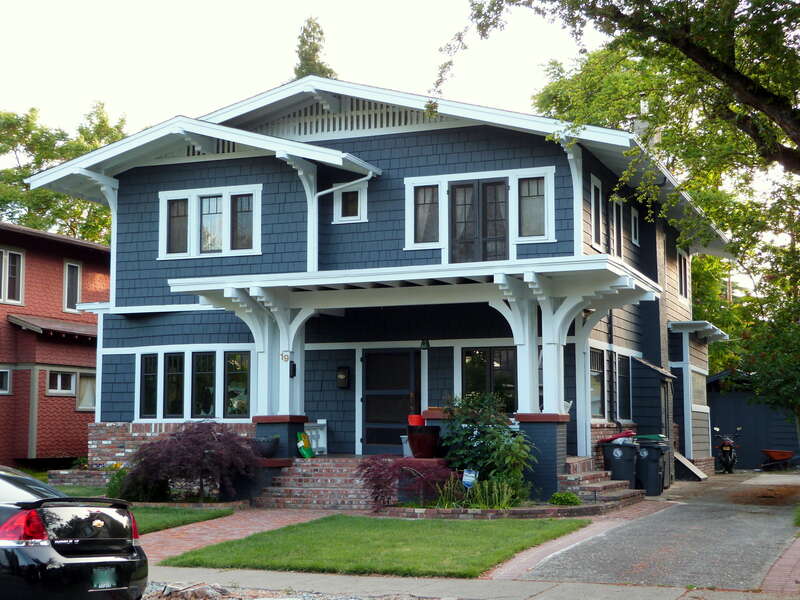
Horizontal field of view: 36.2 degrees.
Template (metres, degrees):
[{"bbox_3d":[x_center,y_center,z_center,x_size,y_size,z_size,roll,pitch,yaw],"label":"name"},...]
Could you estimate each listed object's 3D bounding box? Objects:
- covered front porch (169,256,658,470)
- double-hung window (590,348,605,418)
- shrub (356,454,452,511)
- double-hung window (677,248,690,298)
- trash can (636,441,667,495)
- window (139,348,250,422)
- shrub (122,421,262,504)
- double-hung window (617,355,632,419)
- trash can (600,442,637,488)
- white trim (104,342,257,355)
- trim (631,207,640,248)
[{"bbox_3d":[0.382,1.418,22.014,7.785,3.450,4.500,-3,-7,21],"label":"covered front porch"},{"bbox_3d":[3.720,1.592,22.987,0.130,1.287,1.260,-3,-7,21],"label":"double-hung window"},{"bbox_3d":[0.074,3.010,20.200,1.420,0.880,1.100,-2,-6,21],"label":"shrub"},{"bbox_3d":[7.868,-0.693,33.842,0.140,1.068,2.144,-3,-7,21],"label":"double-hung window"},{"bbox_3d":[4.635,3.044,22.425,0.500,1.040,0.600,-2,-6,21],"label":"trash can"},{"bbox_3d":[-4.073,1.700,24.113,2.790,1.450,0.100,-2,-6,21],"label":"window"},{"bbox_3d":[-3.797,2.877,21.838,2.300,1.380,1.800,-3,-7,21],"label":"shrub"},{"bbox_3d":[4.598,1.811,25.107,0.100,1.380,1.380,-2,-6,21],"label":"double-hung window"},{"bbox_3d":[4.266,3.165,23.642,0.620,1.080,0.700,-3,-7,21],"label":"trash can"},{"bbox_3d":[-4.461,0.967,24.340,3.620,0.135,0.060,-2,-6,21],"label":"white trim"},{"bbox_3d":[5.217,-1.594,27.046,0.100,0.820,0.800,-2,-6,21],"label":"trim"}]

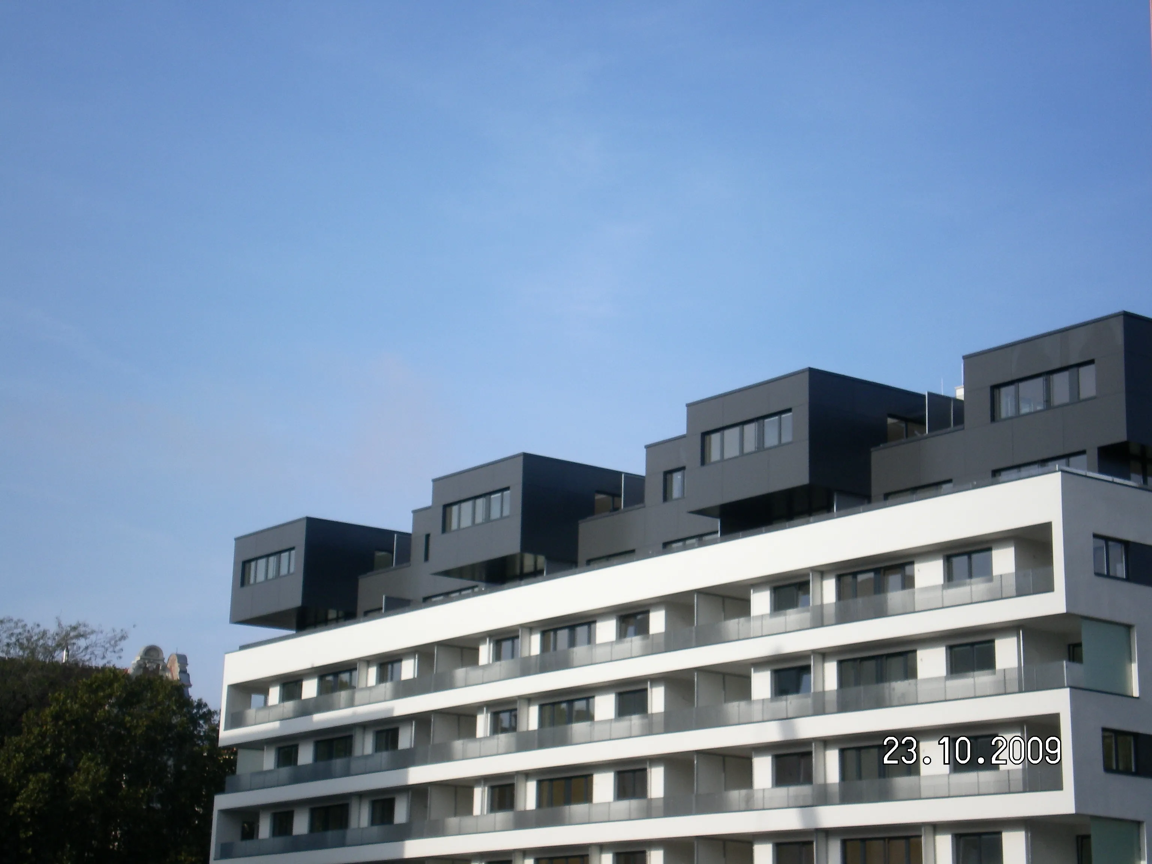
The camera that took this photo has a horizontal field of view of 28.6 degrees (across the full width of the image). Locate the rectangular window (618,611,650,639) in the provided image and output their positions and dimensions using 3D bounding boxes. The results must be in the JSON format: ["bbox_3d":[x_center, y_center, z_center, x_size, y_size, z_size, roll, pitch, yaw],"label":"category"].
[{"bbox_3d":[2.174,7.305,85.431,0.150,1.034,1.912,12,-18,-36],"label":"rectangular window"}]

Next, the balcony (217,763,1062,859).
[{"bbox_3d":[-1.092,15.072,87.268,0.080,0.750,50.713,12,-18,-37],"label":"balcony"}]

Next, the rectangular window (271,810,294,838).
[{"bbox_3d":[-13.577,18.176,104.845,0.120,1.143,1.903,12,-18,-36],"label":"rectangular window"}]

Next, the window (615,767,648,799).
[{"bbox_3d":[2.048,13.105,83.952,0.150,1.108,1.929,12,-18,-36],"label":"window"}]

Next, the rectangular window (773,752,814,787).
[{"bbox_3d":[7.404,11.549,77.313,0.150,1.130,1.964,12,-18,-36],"label":"rectangular window"}]

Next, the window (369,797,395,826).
[{"bbox_3d":[-8.263,16.229,96.700,0.150,1.133,1.942,12,-18,-36],"label":"window"}]

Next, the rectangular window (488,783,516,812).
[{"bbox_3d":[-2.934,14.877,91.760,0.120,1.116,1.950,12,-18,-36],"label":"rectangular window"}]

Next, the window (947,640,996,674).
[{"bbox_3d":[12.778,7.386,73.041,0.120,1.128,1.928,12,-18,-36],"label":"window"}]

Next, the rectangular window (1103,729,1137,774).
[{"bbox_3d":[16.536,9.741,68.804,1.505,1.280,0.120,12,-18,-36],"label":"rectangular window"}]

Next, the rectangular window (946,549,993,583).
[{"bbox_3d":[12.596,4.367,72.485,0.150,1.116,1.980,12,-18,-36],"label":"rectangular window"}]

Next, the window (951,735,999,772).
[{"bbox_3d":[12.507,10.101,70.975,0.150,1.112,1.983,12,-18,-36],"label":"window"}]

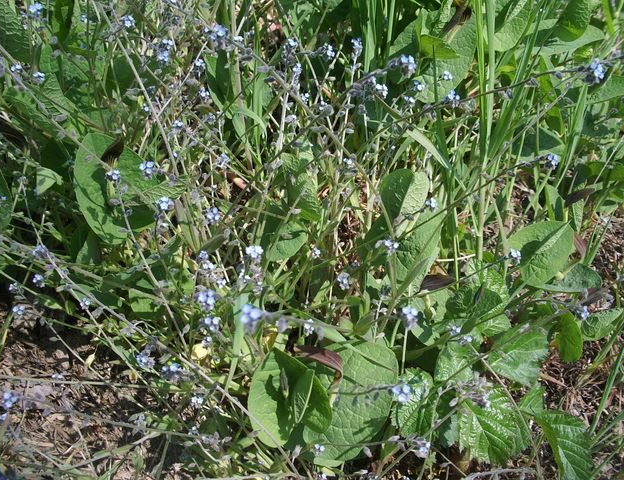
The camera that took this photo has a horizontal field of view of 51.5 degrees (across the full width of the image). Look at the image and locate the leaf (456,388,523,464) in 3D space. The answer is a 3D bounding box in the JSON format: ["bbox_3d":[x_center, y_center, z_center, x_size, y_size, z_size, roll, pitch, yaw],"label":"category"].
[{"bbox_3d":[0.134,0.141,0.490,0.050,0.012,0.057,-13,51,-11],"label":"leaf"}]

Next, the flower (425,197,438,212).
[{"bbox_3d":[0.103,-0.031,0.560,0.012,0.009,0.016,13,67,6],"label":"flower"}]

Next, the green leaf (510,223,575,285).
[{"bbox_3d":[0.202,0.012,0.570,0.076,0.012,0.048,-36,62,-19],"label":"green leaf"}]

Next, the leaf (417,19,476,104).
[{"bbox_3d":[0.158,-0.212,0.760,0.066,0.020,0.109,23,73,7],"label":"leaf"}]

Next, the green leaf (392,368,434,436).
[{"bbox_3d":[0.078,0.126,0.500,0.032,0.010,0.055,10,53,4],"label":"green leaf"}]

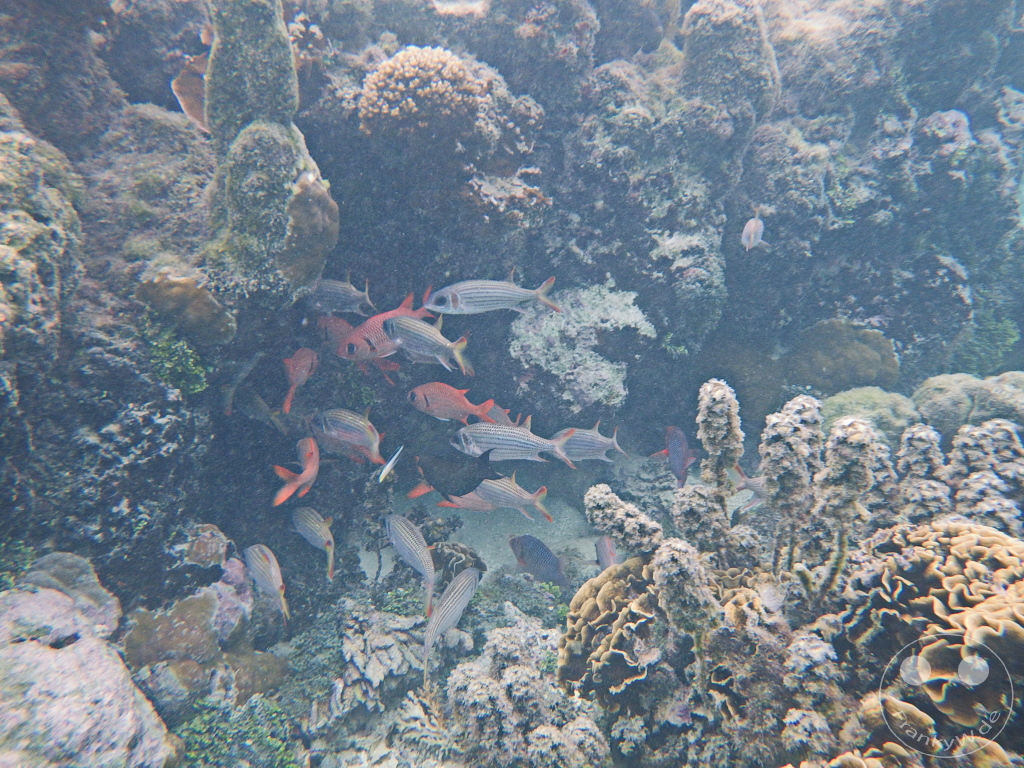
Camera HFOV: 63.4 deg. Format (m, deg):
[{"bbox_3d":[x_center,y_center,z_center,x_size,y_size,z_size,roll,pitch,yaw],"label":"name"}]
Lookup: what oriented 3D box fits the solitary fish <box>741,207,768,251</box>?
[{"bbox_3d":[0.512,-0.329,1.750,0.055,0.086,0.215,15,18,11],"label":"solitary fish"}]

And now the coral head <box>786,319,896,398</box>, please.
[{"bbox_3d":[0.912,-0.065,2.300,0.300,0.200,0.240,3,13,14],"label":"coral head"}]

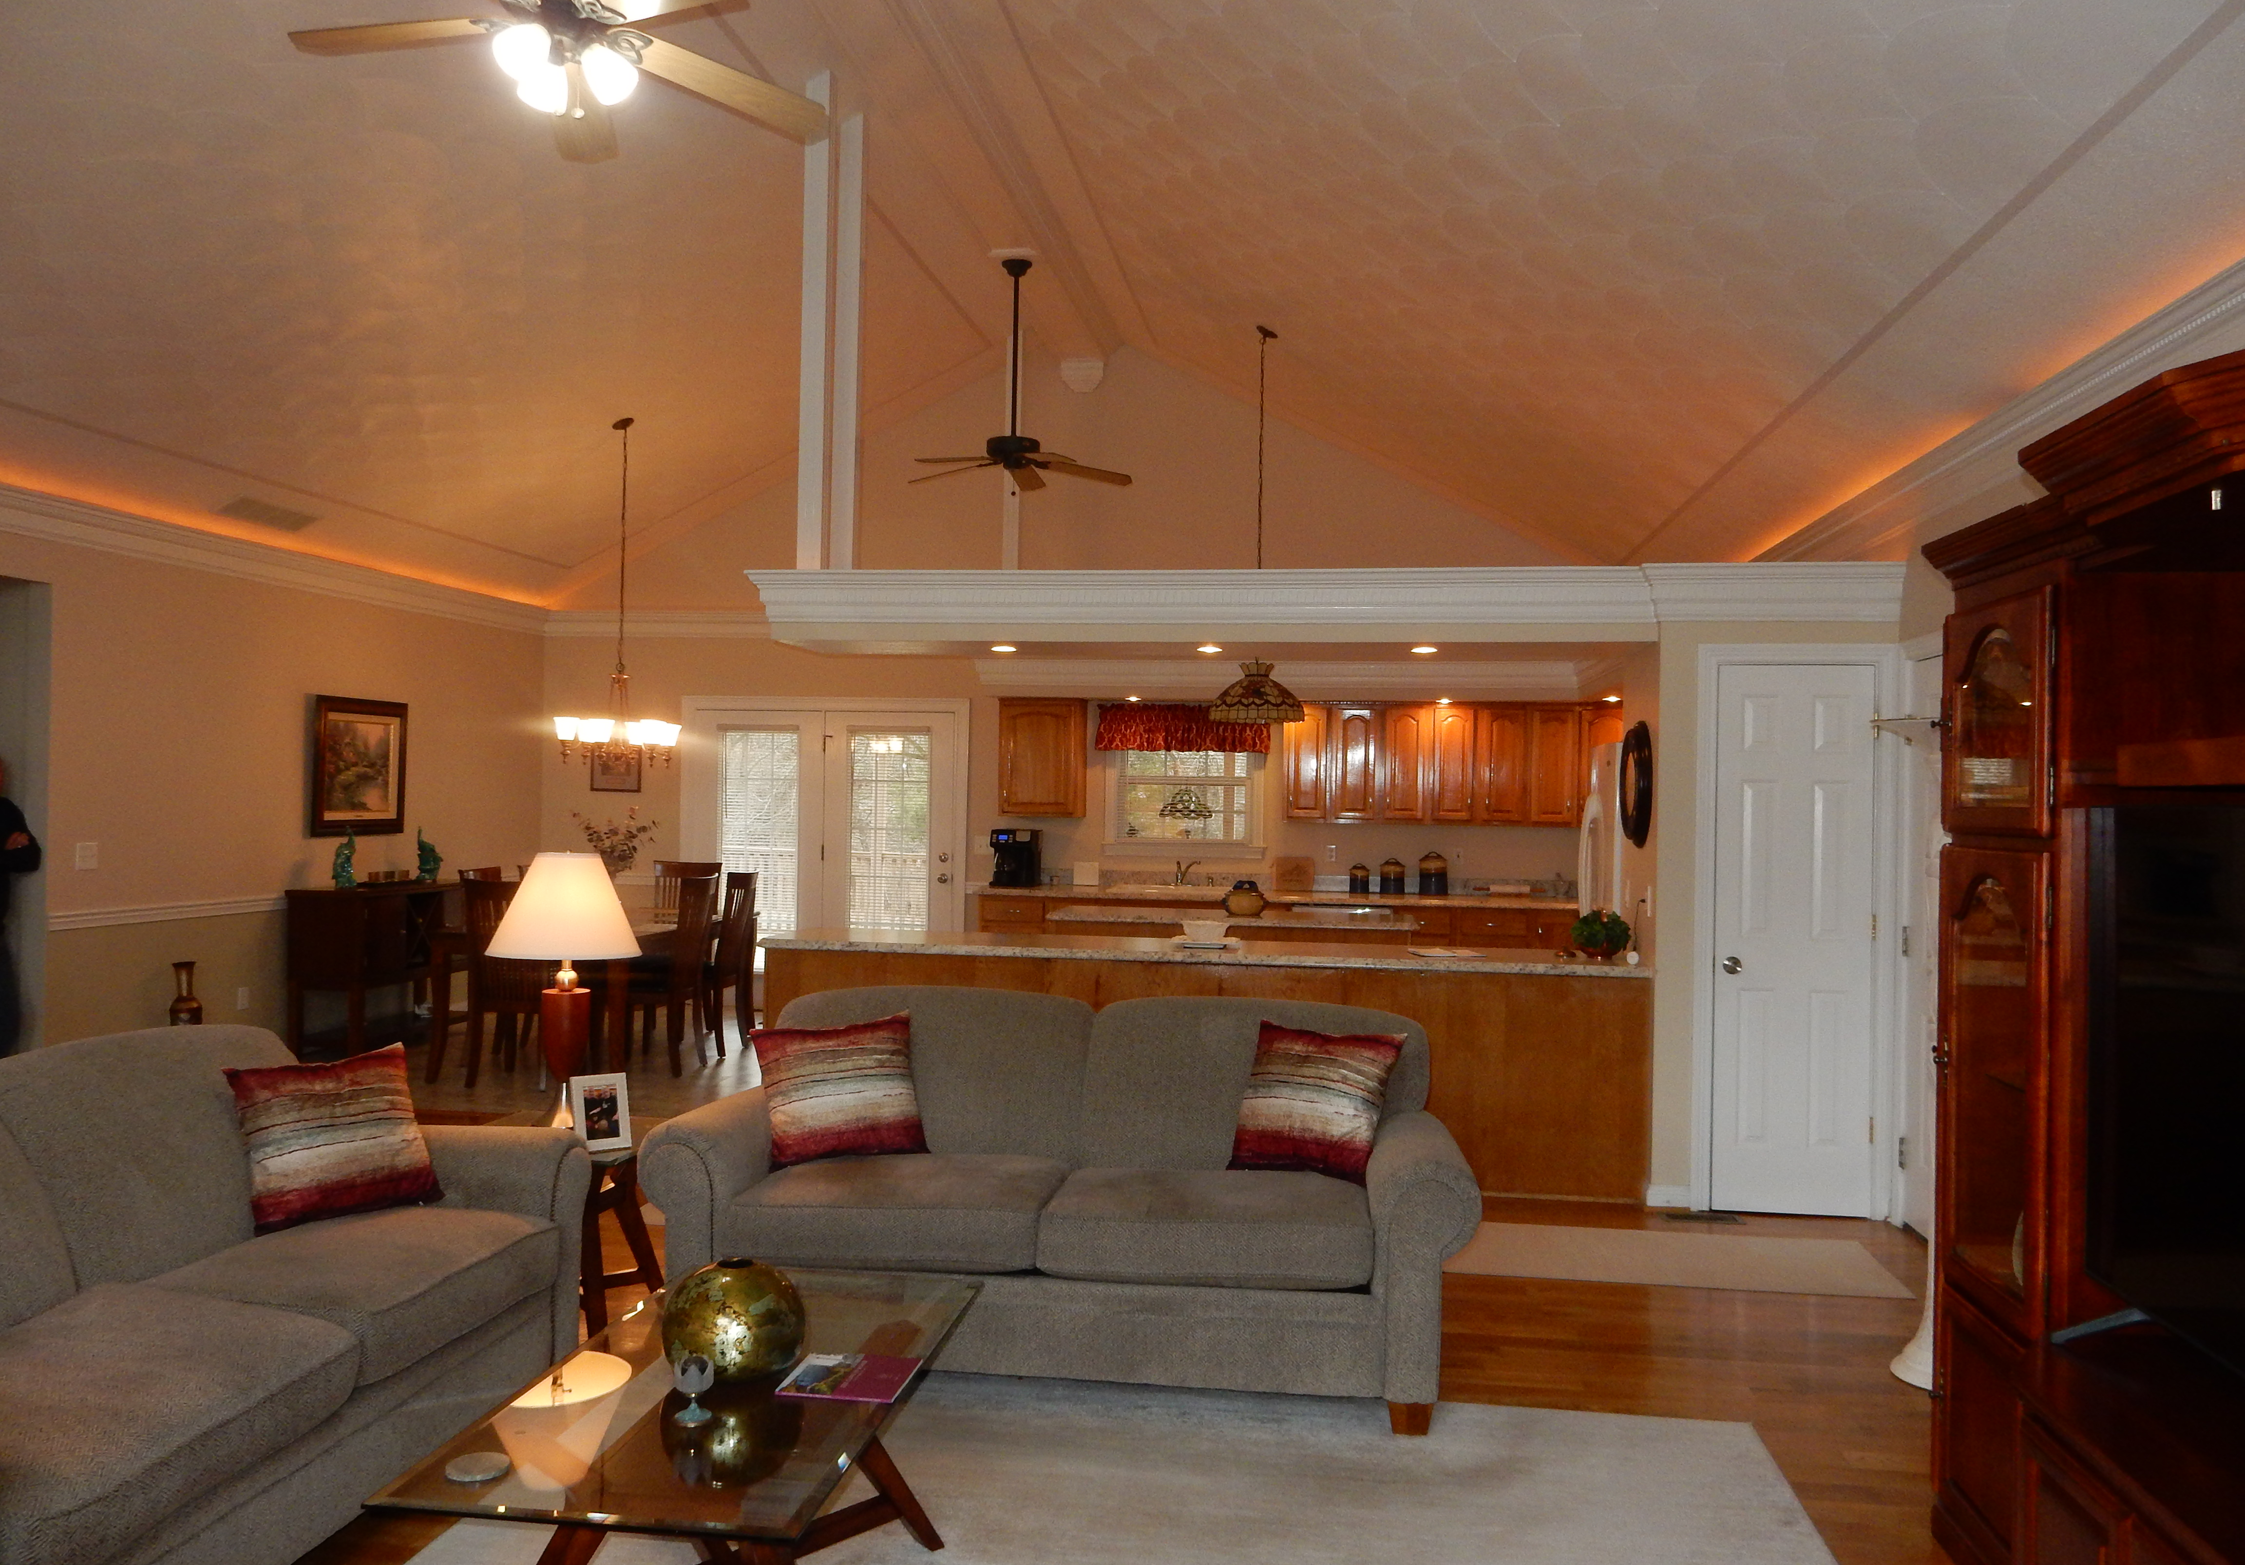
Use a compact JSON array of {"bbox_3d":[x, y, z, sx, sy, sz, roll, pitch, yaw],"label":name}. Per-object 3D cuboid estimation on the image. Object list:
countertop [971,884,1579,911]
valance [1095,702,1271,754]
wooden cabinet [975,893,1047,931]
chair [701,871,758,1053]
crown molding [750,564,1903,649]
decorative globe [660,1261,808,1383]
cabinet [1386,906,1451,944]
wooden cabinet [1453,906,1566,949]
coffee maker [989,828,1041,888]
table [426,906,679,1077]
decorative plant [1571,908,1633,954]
[{"bbox_3d":[1.014,0.728,10.211,3.800,0.045,0.650,1,0,9],"label":"countertop"},{"bbox_3d":[0.389,-0.352,10.440,1.121,0.310,0.120,1,0,8],"label":"valance"},{"bbox_3d":[-0.622,1.156,10.340,0.483,0.880,0.610,1,0,8],"label":"wooden cabinet"},{"bbox_3d":[-2.462,1.039,9.485,0.530,1.055,0.470,1,0,9],"label":"chair"},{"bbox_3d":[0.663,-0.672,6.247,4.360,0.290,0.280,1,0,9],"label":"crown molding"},{"bbox_3d":[-0.690,0.960,2.893,0.250,0.205,0.250,1,0,8],"label":"decorative globe"},{"bbox_3d":[1.840,1.198,10.098,0.391,0.880,0.620,1,0,9],"label":"cabinet"},{"bbox_3d":[2.381,1.186,10.110,0.674,0.880,0.600,1,0,8],"label":"wooden cabinet"},{"bbox_3d":[-0.685,0.504,10.493,0.270,0.365,0.280,1,0,9],"label":"coffee maker"},{"bbox_3d":[-2.877,1.171,9.155,1.100,0.768,1.880,1,0,8],"label":"table"},{"bbox_3d":[1.853,0.582,6.273,0.230,0.180,0.230,1,0,8],"label":"decorative plant"}]

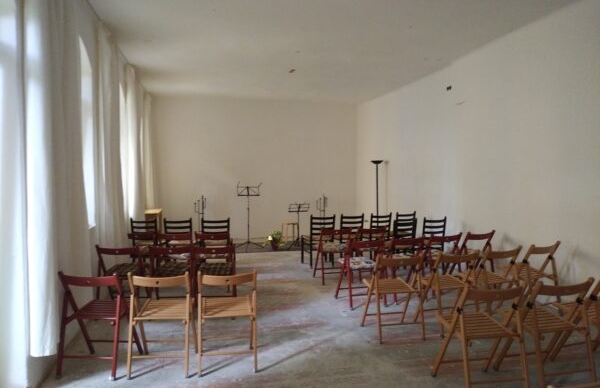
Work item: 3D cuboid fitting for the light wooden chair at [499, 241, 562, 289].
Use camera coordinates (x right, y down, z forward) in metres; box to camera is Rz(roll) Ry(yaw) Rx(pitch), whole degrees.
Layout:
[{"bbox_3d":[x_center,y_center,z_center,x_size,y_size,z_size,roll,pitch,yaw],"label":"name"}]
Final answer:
[{"bbox_3d":[2.422,0.870,4.402,0.440,0.770,0.480,-1,2,-27],"label":"light wooden chair"}]

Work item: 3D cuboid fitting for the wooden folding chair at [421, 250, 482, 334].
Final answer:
[{"bbox_3d":[1.439,0.915,4.056,0.440,0.770,0.480,-1,2,-18],"label":"wooden folding chair"}]

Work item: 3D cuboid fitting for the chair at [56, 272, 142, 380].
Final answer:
[{"bbox_3d":[-1.519,0.935,3.192,0.440,0.770,0.480,0,2,4],"label":"chair"}]

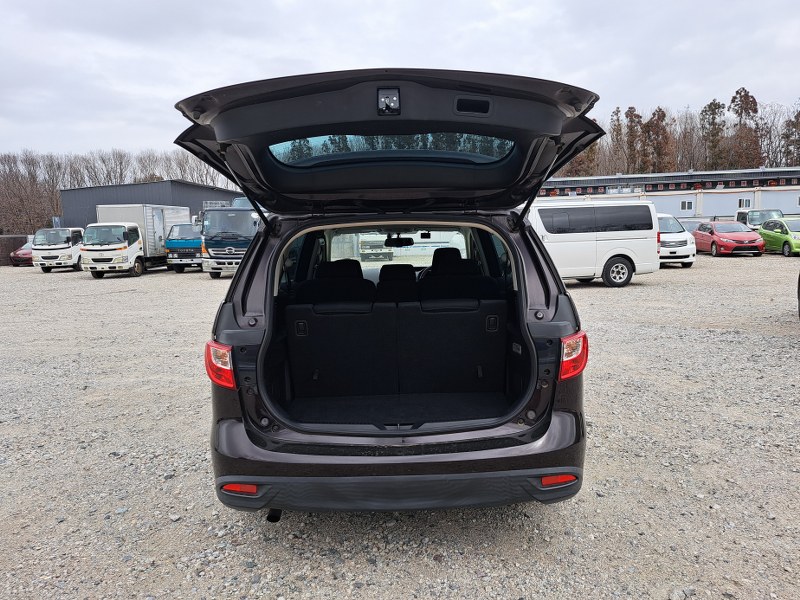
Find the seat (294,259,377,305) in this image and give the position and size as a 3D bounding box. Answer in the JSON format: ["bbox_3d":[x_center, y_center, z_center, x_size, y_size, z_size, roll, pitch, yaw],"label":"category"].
[{"bbox_3d":[-0.425,0.139,4.066,0.540,0.880,0.760,-1,7,1],"label":"seat"}]

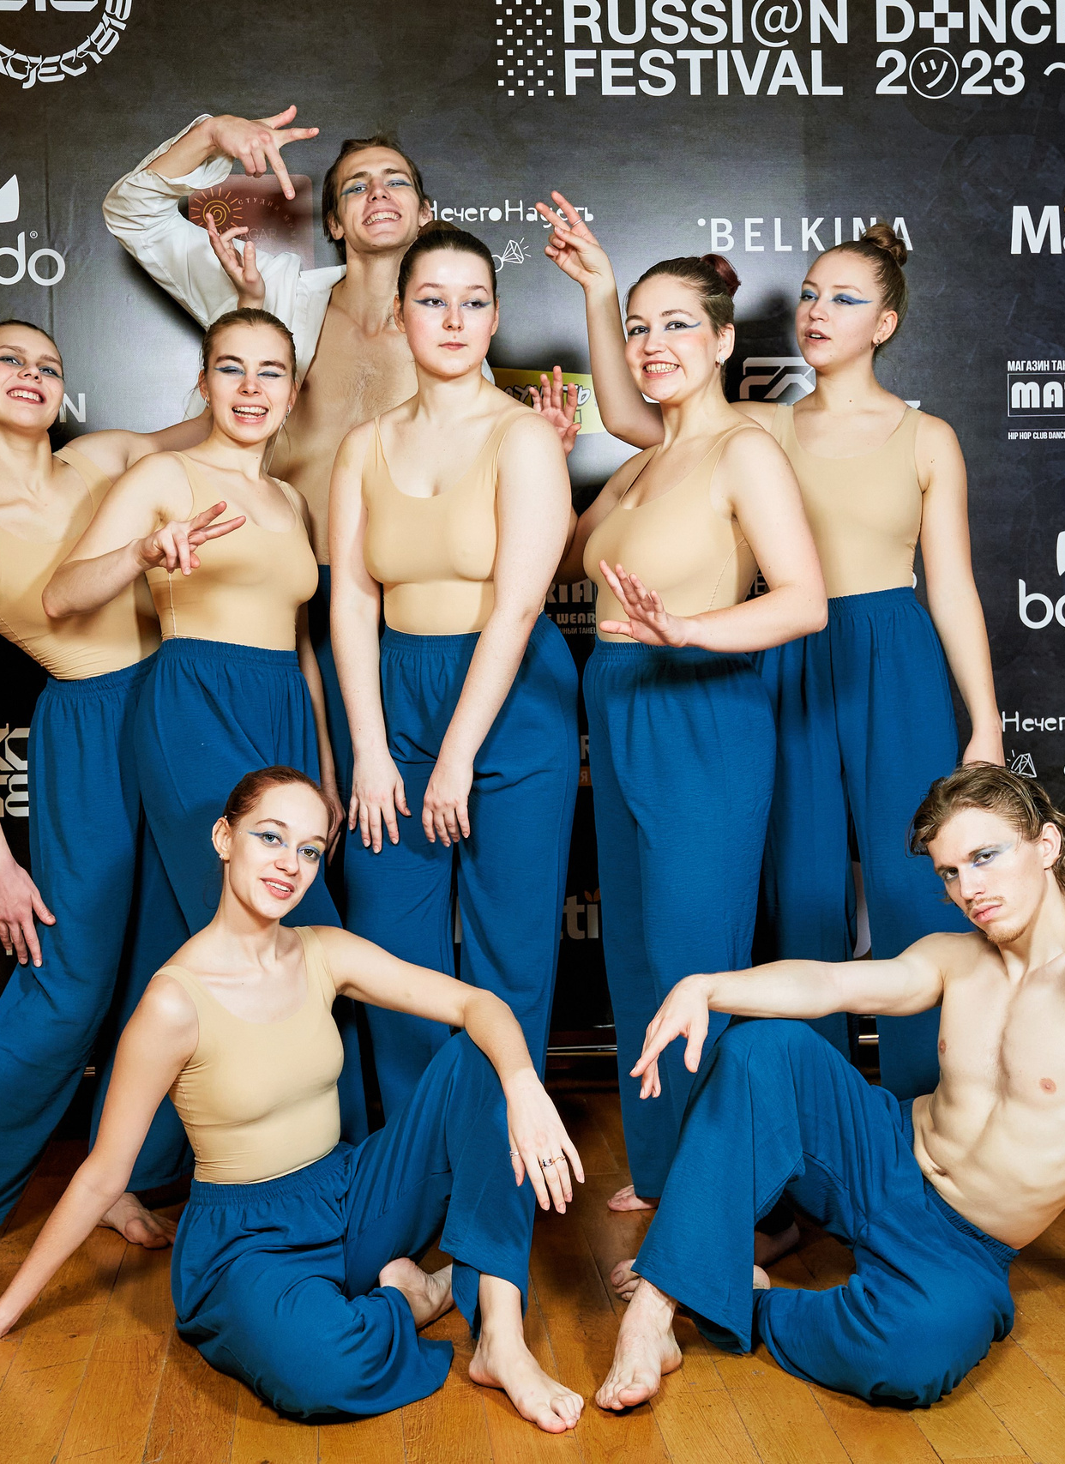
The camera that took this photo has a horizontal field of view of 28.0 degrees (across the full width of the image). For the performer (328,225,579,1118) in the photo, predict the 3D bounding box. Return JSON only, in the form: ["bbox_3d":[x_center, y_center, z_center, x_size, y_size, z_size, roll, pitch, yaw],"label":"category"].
[{"bbox_3d":[-0.119,0.041,3.377,0.430,1.620,0.380,-1,3,0],"label":"performer"}]

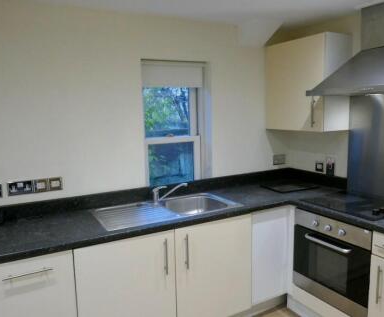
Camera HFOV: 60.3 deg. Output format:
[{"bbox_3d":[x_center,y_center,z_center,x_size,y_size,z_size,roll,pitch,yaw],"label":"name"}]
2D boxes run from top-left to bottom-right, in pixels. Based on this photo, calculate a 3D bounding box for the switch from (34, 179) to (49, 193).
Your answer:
[{"bbox_3d":[-1.006,0.183,2.210,0.086,0.086,0.012,-6,8,-27],"label":"switch"}]

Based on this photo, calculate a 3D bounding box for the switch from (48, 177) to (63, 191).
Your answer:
[{"bbox_3d":[-0.928,0.175,2.251,0.086,0.086,0.012,-6,8,-27],"label":"switch"}]

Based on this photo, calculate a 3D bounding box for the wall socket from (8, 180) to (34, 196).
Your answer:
[{"bbox_3d":[-1.112,0.195,2.155,0.150,0.086,0.012,-6,8,-27],"label":"wall socket"}]

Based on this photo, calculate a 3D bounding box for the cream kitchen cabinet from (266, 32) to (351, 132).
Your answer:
[{"bbox_3d":[0.964,-0.611,2.808,0.305,0.733,0.645,-6,8,-27],"label":"cream kitchen cabinet"}]

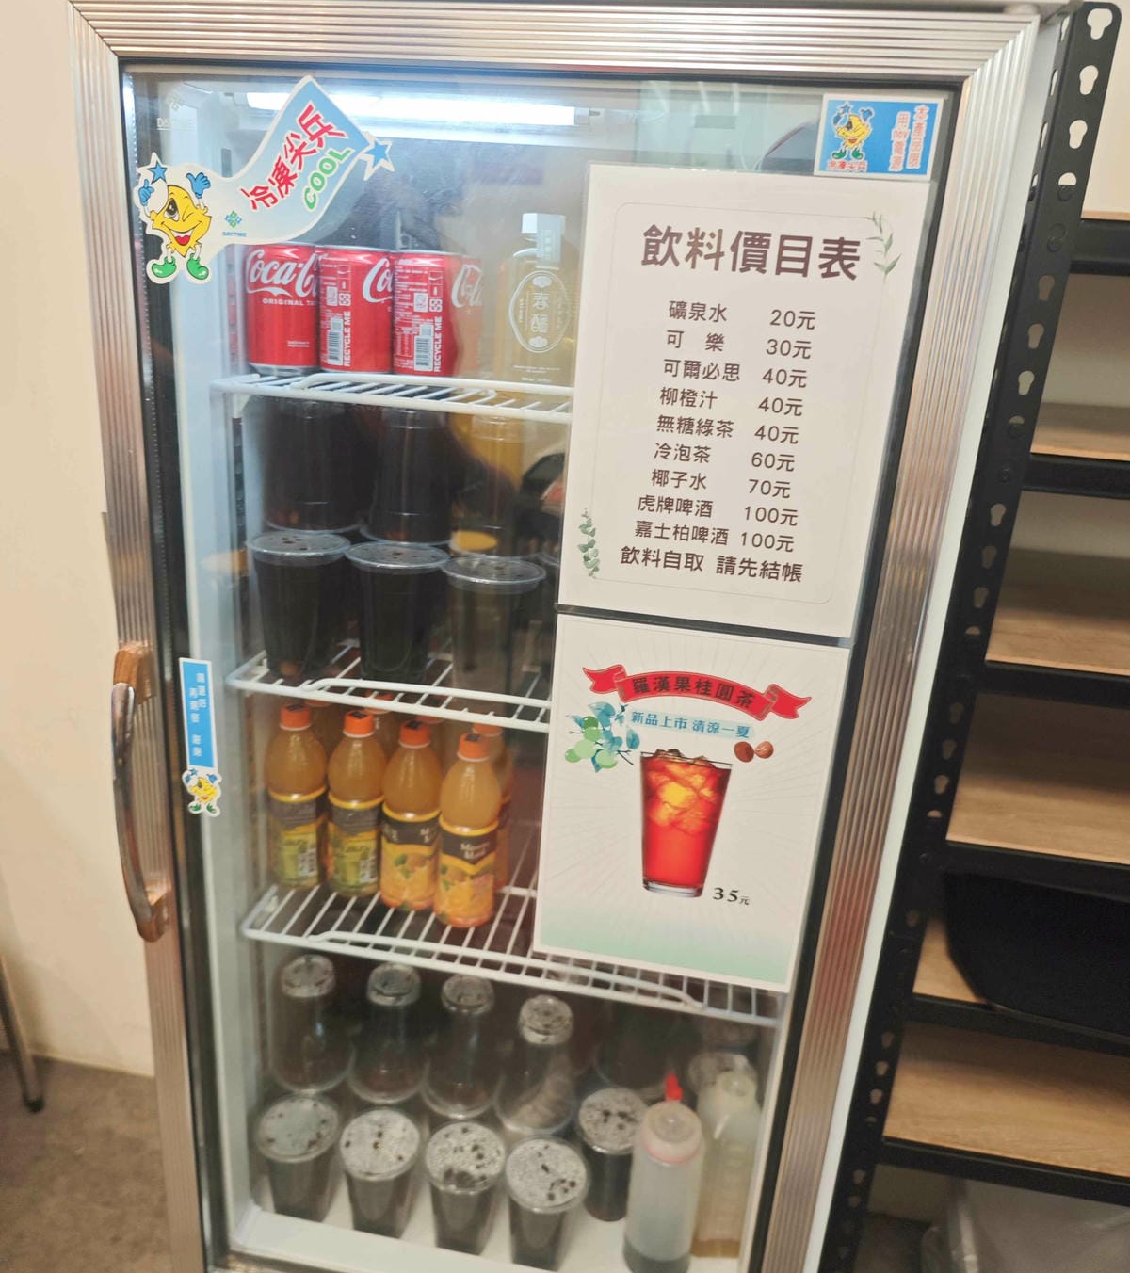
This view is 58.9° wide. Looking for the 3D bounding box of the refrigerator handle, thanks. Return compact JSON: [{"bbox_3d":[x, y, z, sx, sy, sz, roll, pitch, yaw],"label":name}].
[{"bbox_3d":[-0.351,0.136,0.829,0.022,0.252,0.043,7,19,8],"label":"refrigerator handle"}]

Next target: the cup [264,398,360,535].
[{"bbox_3d":[-0.253,-0.177,1.007,0.097,0.124,0.097,3,19,-1],"label":"cup"}]

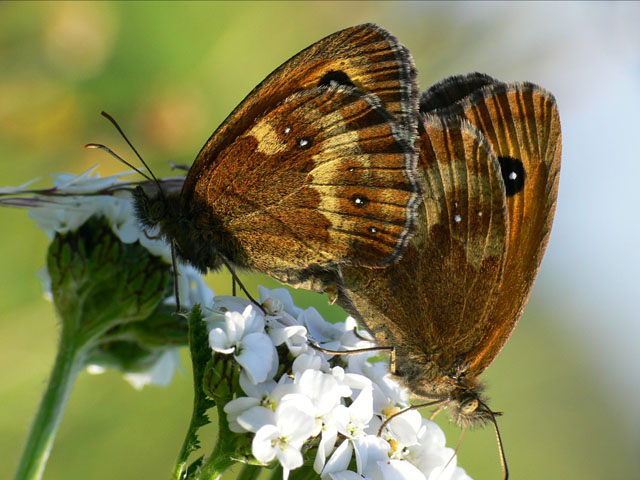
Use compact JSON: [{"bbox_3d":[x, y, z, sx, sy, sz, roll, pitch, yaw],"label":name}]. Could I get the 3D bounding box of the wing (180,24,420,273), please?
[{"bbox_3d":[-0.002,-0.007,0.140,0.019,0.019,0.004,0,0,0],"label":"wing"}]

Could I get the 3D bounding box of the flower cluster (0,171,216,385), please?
[{"bbox_3d":[-0.018,0.003,0.147,0.017,0.018,0.015,0,0,0],"label":"flower cluster"}]

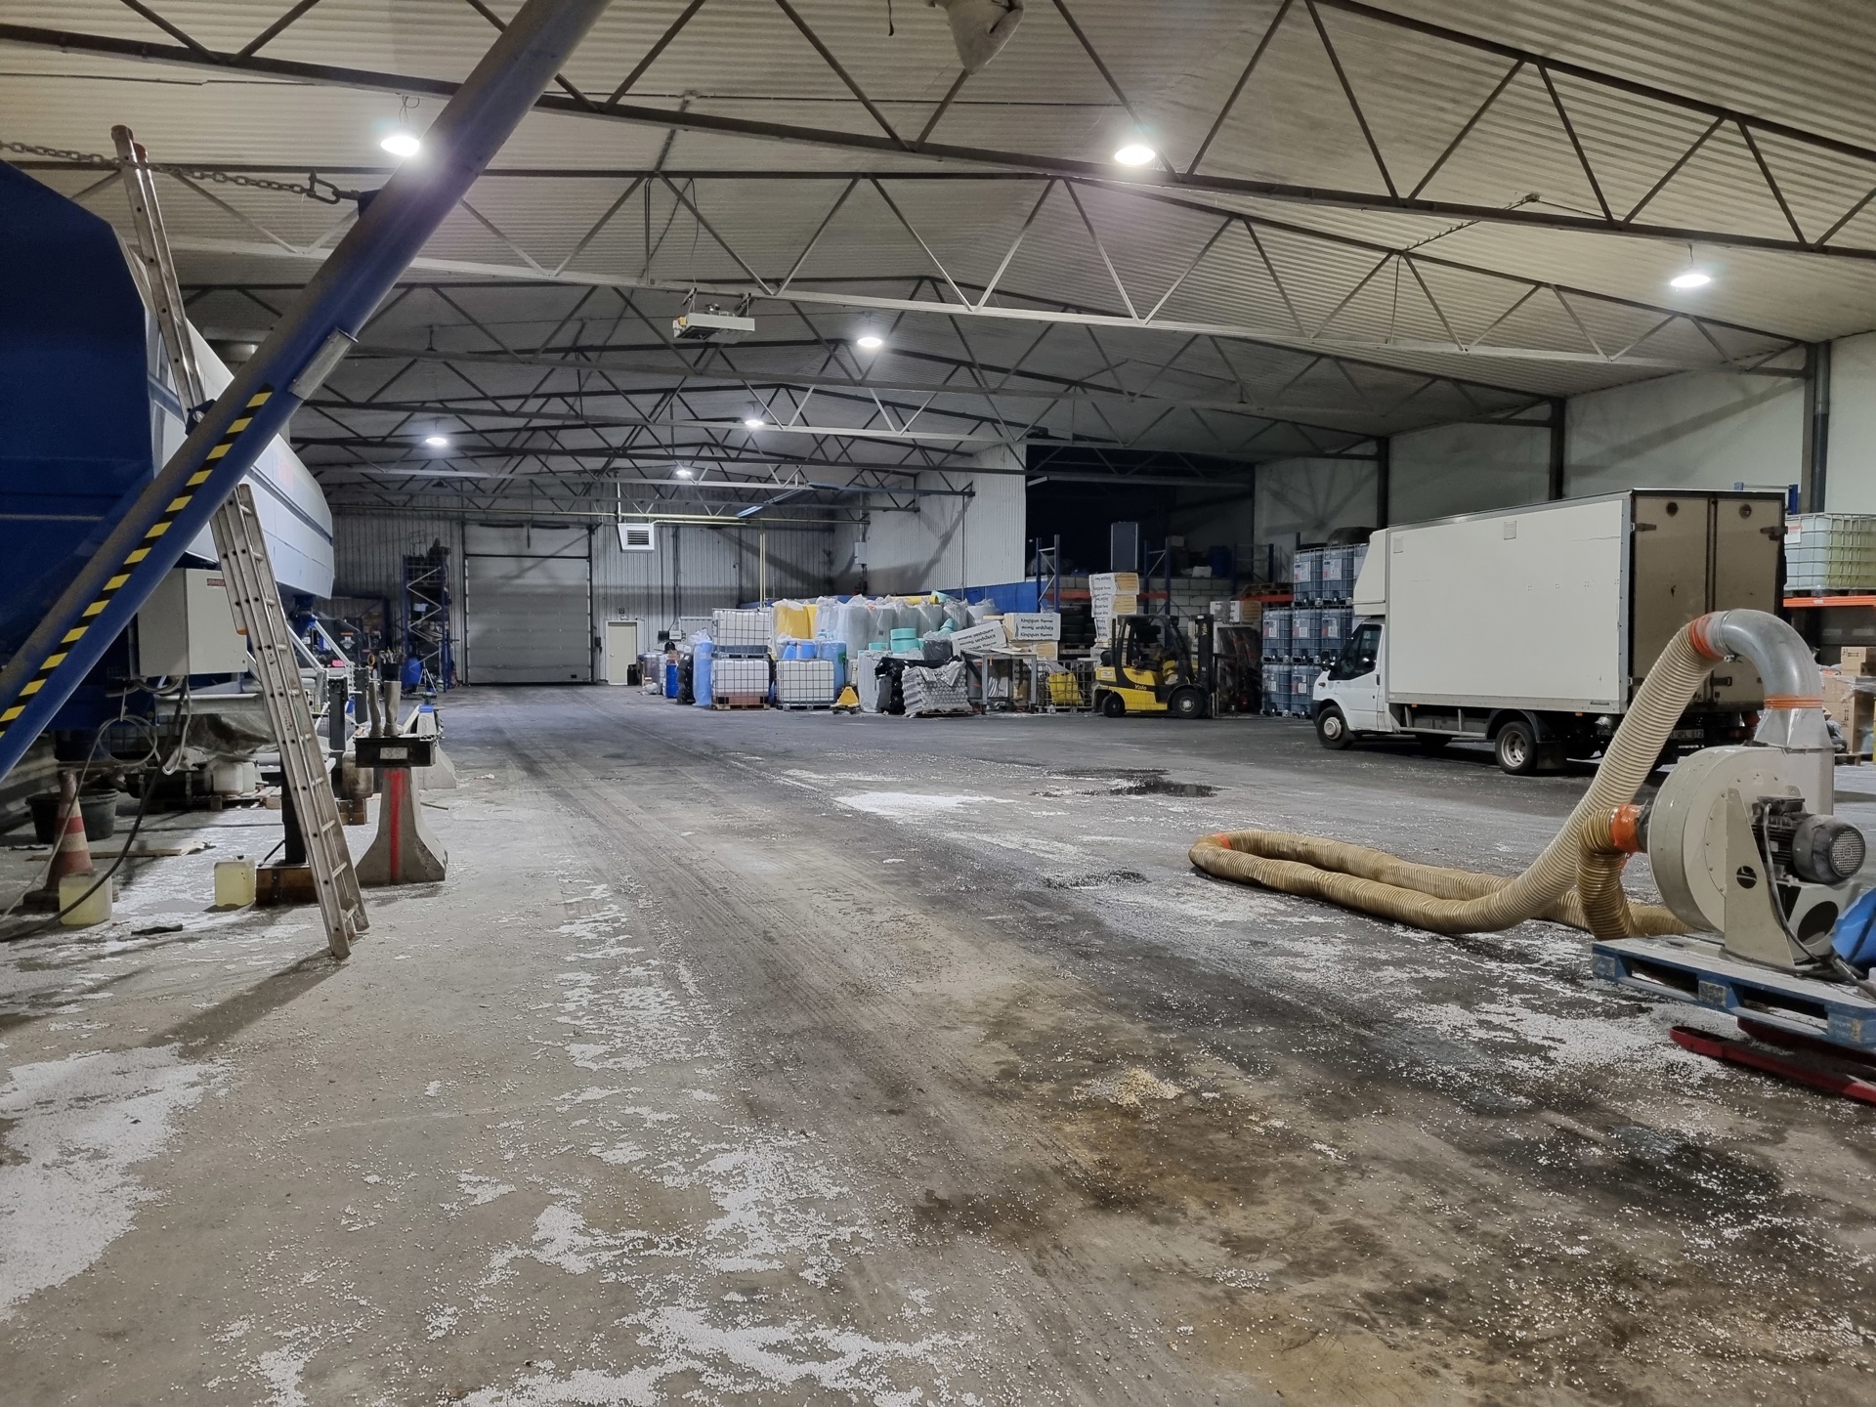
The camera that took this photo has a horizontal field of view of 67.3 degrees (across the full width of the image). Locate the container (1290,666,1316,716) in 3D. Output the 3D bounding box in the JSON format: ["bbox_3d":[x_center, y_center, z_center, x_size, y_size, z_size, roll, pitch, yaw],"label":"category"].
[{"bbox_3d":[8.009,-0.271,28.760,1.200,1.160,1.000,-1,3,-20],"label":"container"}]

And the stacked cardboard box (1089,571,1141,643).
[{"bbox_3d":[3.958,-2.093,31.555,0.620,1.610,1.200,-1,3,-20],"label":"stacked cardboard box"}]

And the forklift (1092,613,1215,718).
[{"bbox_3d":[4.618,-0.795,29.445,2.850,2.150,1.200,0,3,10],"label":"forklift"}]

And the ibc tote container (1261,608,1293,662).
[{"bbox_3d":[7.784,-1.506,30.221,1.200,1.160,1.000,-1,3,-19],"label":"ibc tote container"}]

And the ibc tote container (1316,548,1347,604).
[{"bbox_3d":[8.469,-2.561,28.200,1.200,1.160,1.000,-1,3,-19],"label":"ibc tote container"}]

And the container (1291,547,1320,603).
[{"bbox_3d":[8.143,-2.605,29.136,1.200,1.160,1.000,-1,3,-19],"label":"container"}]

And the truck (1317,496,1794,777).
[{"bbox_3d":[7.475,-0.837,18.649,2.120,3.230,6.750,-1,3,-17],"label":"truck"}]

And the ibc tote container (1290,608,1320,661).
[{"bbox_3d":[8.141,-1.457,29.196,1.200,1.160,1.000,-1,3,-19],"label":"ibc tote container"}]

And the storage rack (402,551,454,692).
[{"bbox_3d":[-15.478,-2.368,42.425,1.200,4.050,2.400,-1,3,-20],"label":"storage rack"}]

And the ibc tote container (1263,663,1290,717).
[{"bbox_3d":[7.639,-0.322,29.770,1.200,1.160,1.000,-1,3,-20],"label":"ibc tote container"}]

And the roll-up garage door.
[{"bbox_3d":[-13.778,-3.314,47.496,4.118,5.421,0.150,-1,3,-19],"label":"roll-up garage door"}]

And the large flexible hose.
[{"bbox_3d":[3.168,0.396,8.602,2.050,1.900,5.350,-1,3,-12],"label":"large flexible hose"}]

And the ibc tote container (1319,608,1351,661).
[{"bbox_3d":[8.476,-1.411,28.235,1.200,1.160,1.000,-1,3,-19],"label":"ibc tote container"}]

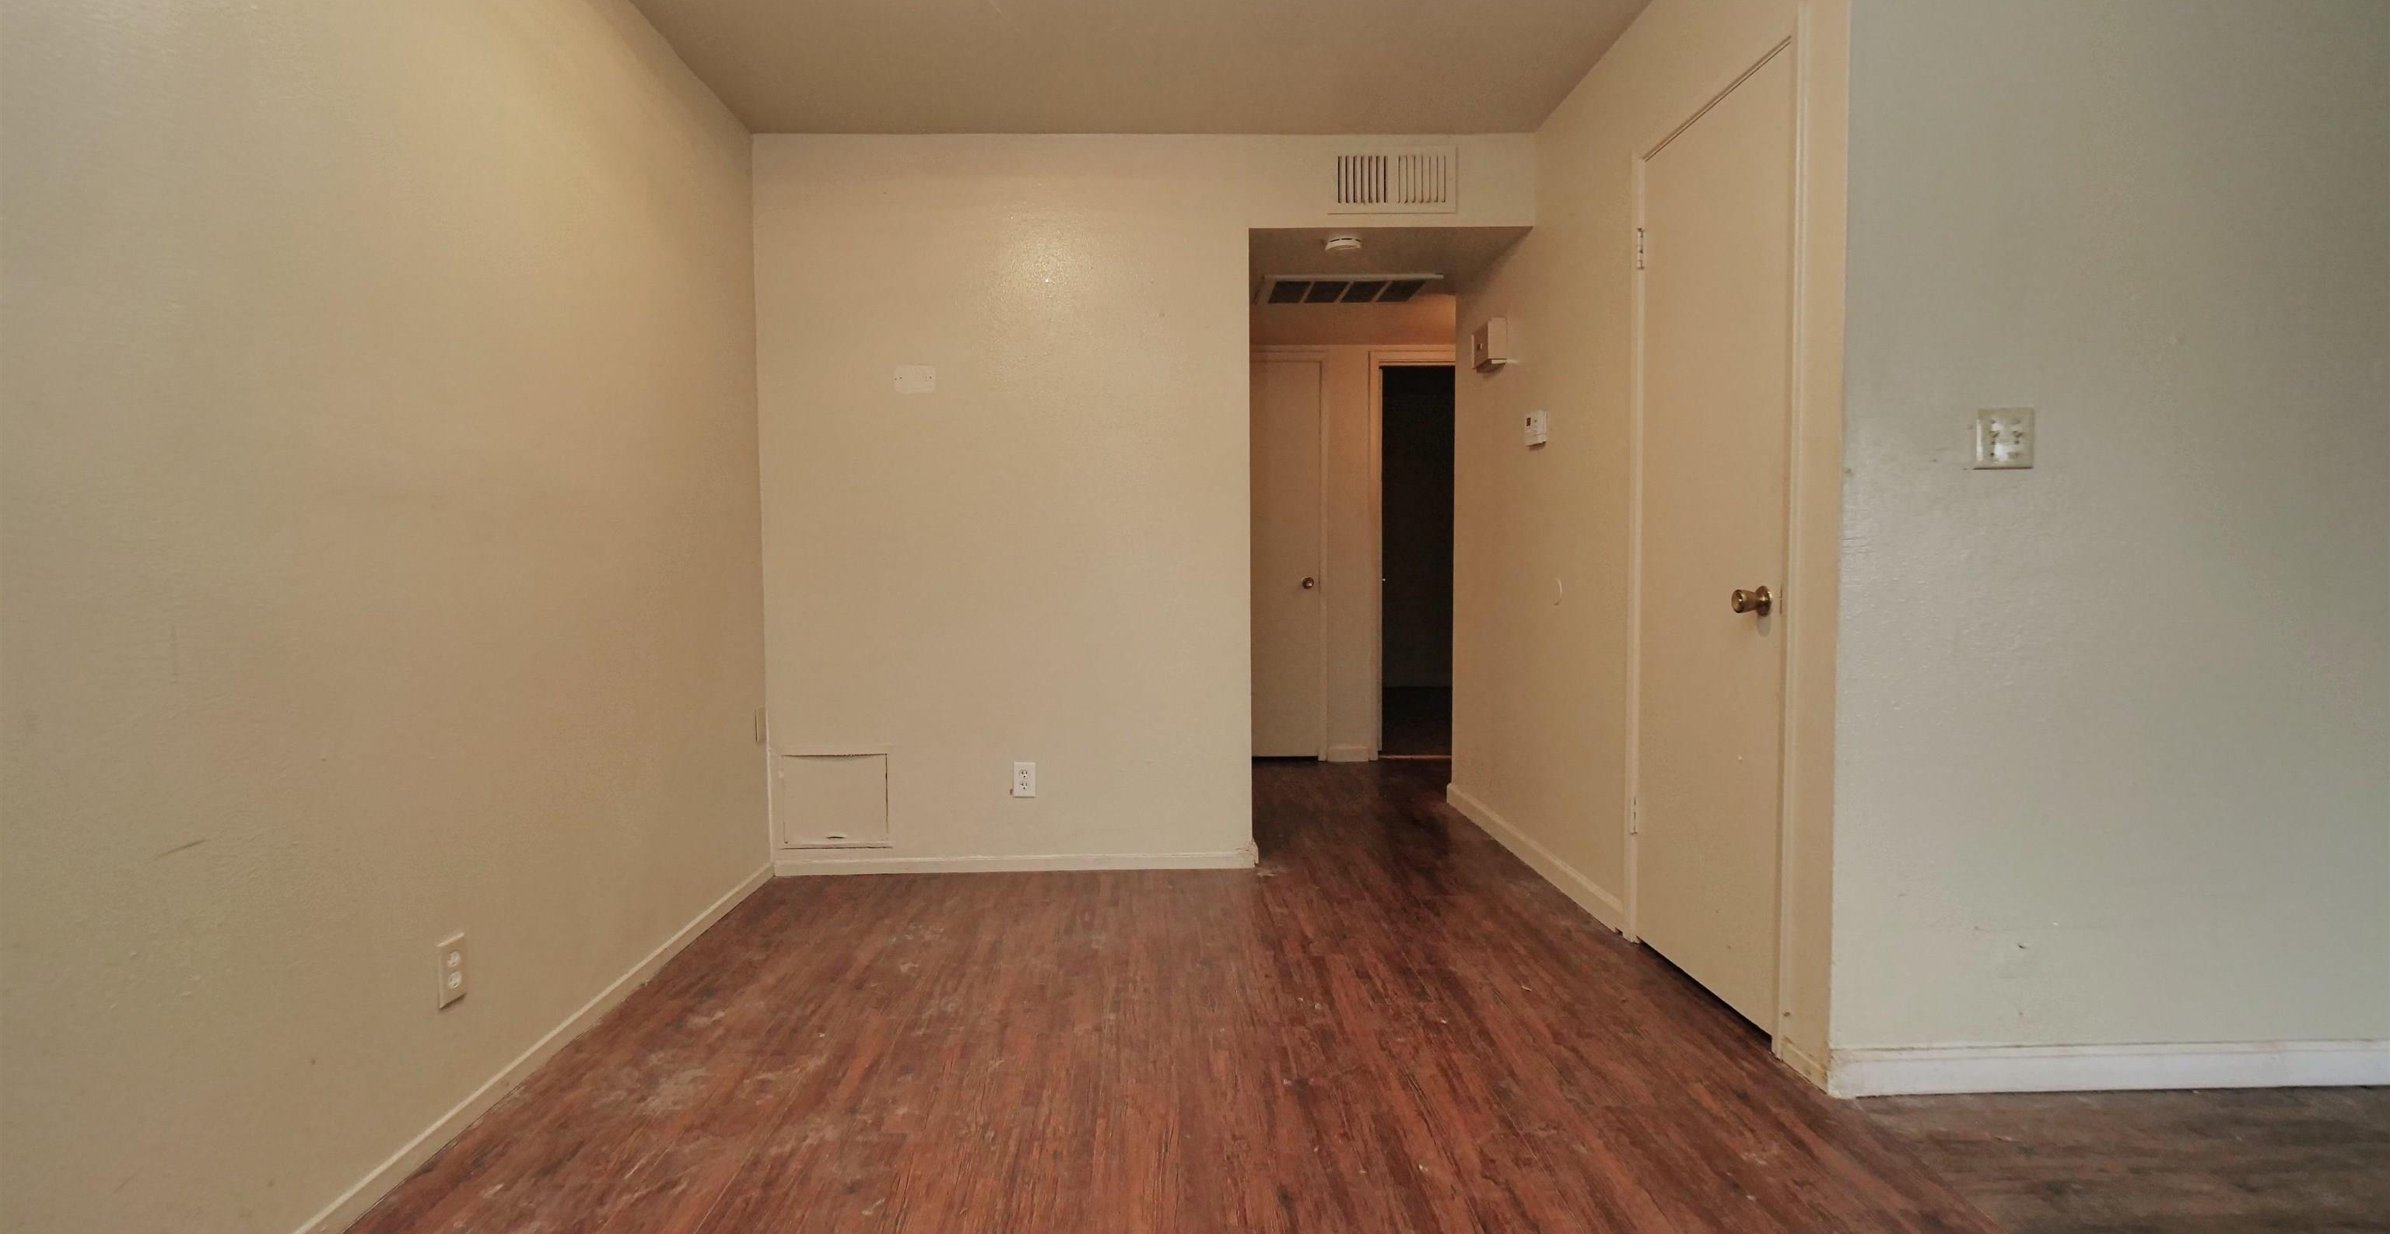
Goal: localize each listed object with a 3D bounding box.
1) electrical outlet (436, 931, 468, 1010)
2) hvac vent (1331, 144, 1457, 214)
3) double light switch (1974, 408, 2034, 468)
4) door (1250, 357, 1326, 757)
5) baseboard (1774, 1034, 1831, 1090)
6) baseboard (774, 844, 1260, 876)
[{"bbox_3d":[-1.344,0.644,1.757,0.008,0.115,0.070,-1,3,-3],"label":"electrical outlet"},{"bbox_3d":[0.653,-1.440,3.174,0.423,0.221,0.020,-1,3,-1],"label":"hvac vent"},{"bbox_3d":[1.516,-0.333,1.806,0.115,0.115,0.008,-1,3,-1],"label":"double light switch"},{"bbox_3d":[0.293,-0.288,5.006,0.730,2.050,0.045,-1,3,-1],"label":"door"},{"bbox_3d":[1.209,0.884,1.911,0.013,0.056,0.137,-1,3,-3],"label":"baseboard"},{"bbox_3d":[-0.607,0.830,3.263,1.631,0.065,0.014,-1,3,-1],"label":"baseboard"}]

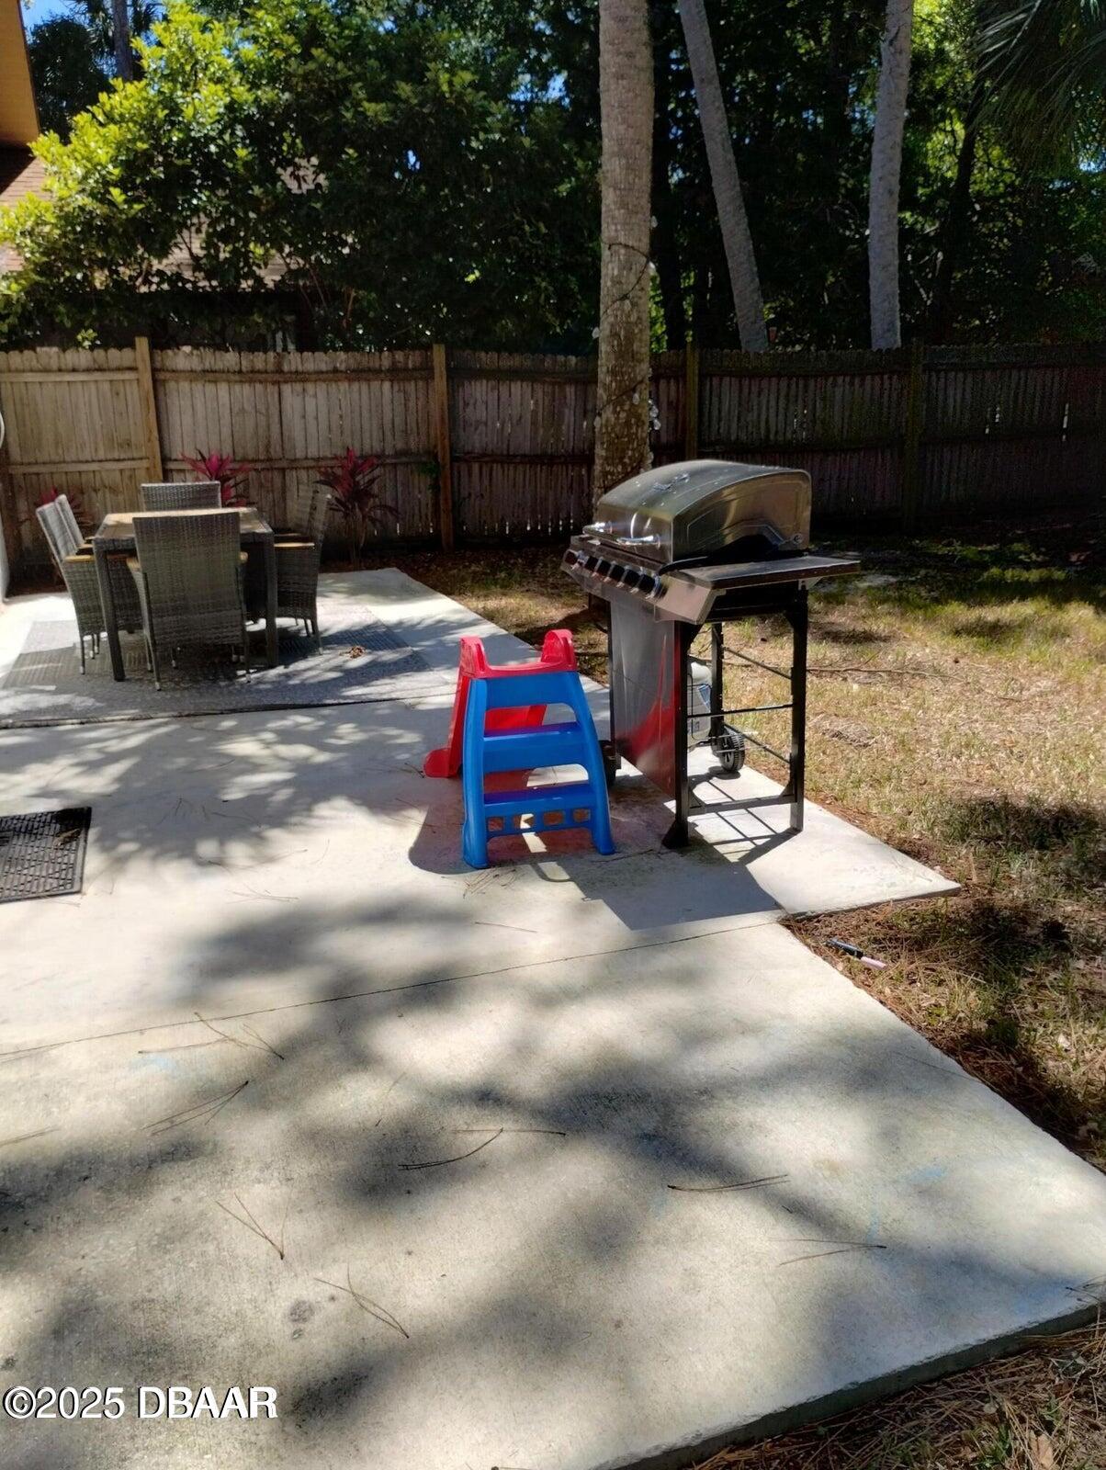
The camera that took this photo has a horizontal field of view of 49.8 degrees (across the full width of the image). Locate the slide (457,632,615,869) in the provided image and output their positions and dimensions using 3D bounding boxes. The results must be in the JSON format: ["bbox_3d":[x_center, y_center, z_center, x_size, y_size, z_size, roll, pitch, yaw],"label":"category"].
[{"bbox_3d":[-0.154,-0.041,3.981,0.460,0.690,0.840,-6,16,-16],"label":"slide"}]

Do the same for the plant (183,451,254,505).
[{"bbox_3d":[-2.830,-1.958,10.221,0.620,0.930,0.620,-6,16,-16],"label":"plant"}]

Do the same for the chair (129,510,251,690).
[{"bbox_3d":[-1.892,-0.736,6.246,0.570,0.890,0.600,-6,16,-16],"label":"chair"}]

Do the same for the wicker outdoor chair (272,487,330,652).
[{"bbox_3d":[-1.580,-0.936,6.929,0.600,0.890,0.570,-6,16,-16],"label":"wicker outdoor chair"}]

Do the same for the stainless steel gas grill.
[{"bbox_3d":[0.473,-0.303,3.977,0.620,1.170,1.100,-6,16,-16],"label":"stainless steel gas grill"}]

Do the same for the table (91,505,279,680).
[{"bbox_3d":[-2.141,-0.878,7.028,0.900,0.740,1.520,-6,16,-16],"label":"table"}]

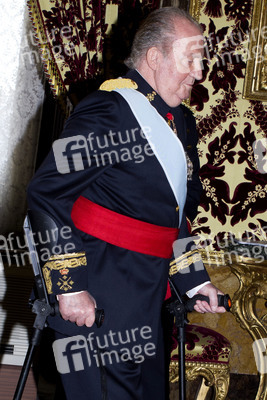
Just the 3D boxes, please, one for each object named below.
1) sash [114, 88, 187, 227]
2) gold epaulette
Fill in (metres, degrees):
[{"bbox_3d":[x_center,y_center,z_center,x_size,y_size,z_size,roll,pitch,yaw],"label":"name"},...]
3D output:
[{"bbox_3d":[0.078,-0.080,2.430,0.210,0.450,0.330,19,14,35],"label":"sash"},{"bbox_3d":[-0.040,-0.301,2.360,0.060,0.030,0.120,19,22,33],"label":"gold epaulette"}]

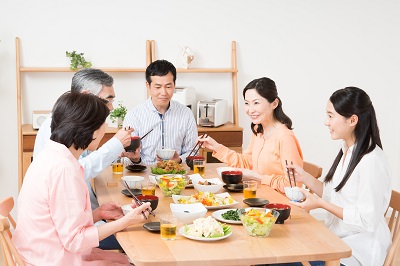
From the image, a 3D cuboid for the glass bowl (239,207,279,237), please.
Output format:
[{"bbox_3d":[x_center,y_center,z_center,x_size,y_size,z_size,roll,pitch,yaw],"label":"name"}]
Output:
[{"bbox_3d":[0.245,0.376,3.204,0.167,0.086,0.167,0,10,0],"label":"glass bowl"}]

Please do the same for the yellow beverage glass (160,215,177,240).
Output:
[{"bbox_3d":[-0.129,0.391,3.185,0.069,0.087,0.069,2,9,0],"label":"yellow beverage glass"}]

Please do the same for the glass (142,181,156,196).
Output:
[{"bbox_3d":[-0.244,0.280,3.761,0.069,0.083,0.069,0,10,0],"label":"glass"}]

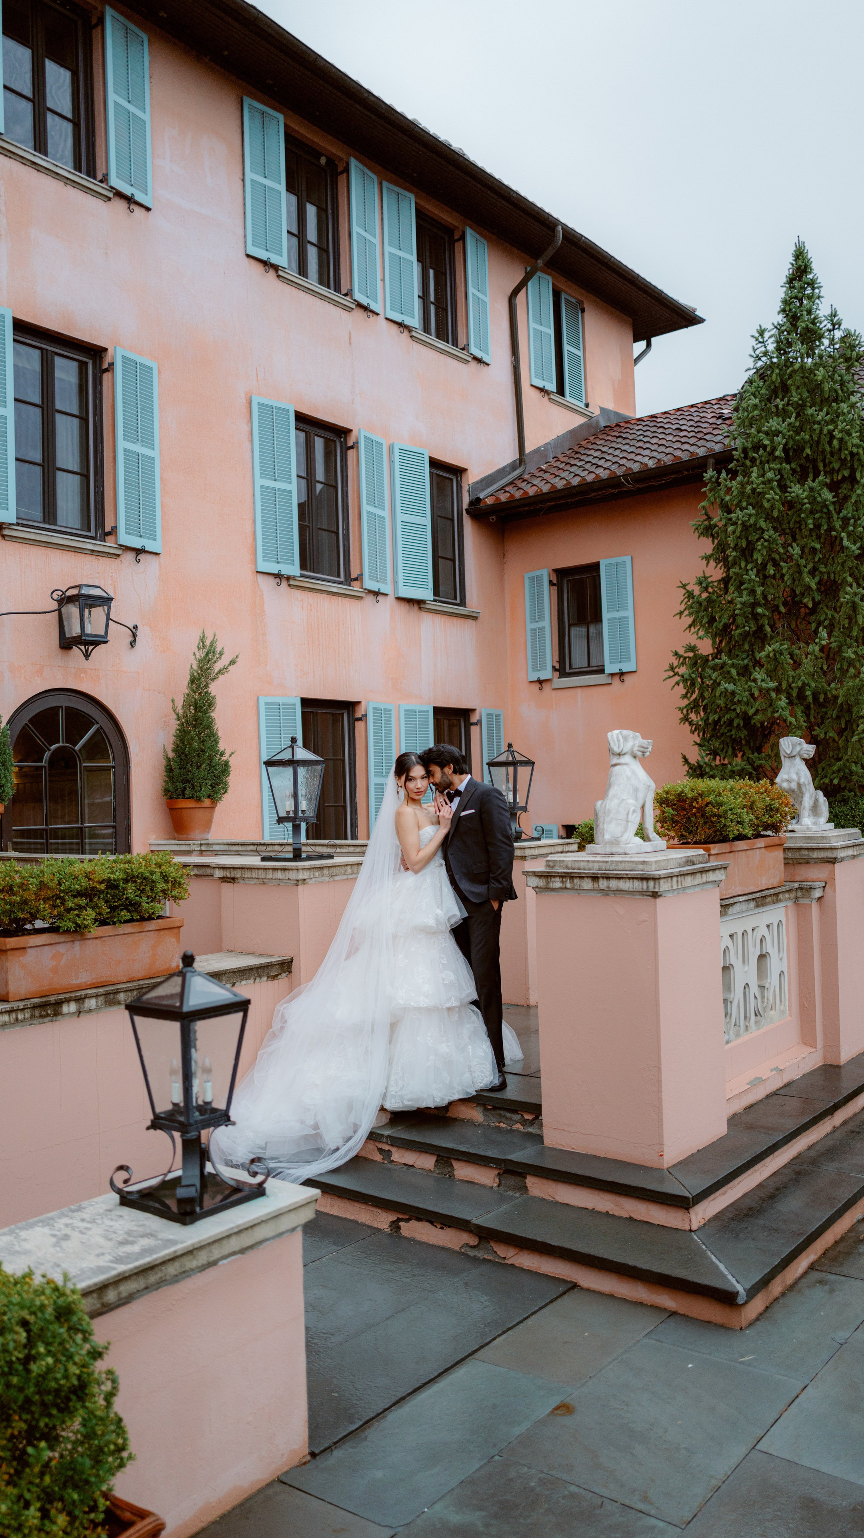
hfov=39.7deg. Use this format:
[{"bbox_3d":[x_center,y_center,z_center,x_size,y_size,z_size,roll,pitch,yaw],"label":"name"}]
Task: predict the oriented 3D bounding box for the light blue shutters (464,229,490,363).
[{"bbox_3d":[0.565,-5.741,14.549,0.045,1.524,0.467,-2,-1,31],"label":"light blue shutters"}]

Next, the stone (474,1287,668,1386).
[{"bbox_3d":[0.529,2.065,4.317,0.425,0.040,0.690,-2,-1,38],"label":"stone"}]

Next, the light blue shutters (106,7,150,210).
[{"bbox_3d":[-2.769,-6.039,10.951,0.050,1.630,0.520,-2,-1,31],"label":"light blue shutters"}]

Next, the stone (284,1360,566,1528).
[{"bbox_3d":[0.033,2.071,3.693,0.415,0.040,0.915,-2,-1,38],"label":"stone"}]

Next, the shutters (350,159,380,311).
[{"bbox_3d":[-0.746,-6.018,13.527,0.050,1.610,0.525,-2,-1,32],"label":"shutters"}]

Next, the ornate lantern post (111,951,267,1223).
[{"bbox_3d":[-0.708,0.892,3.499,0.330,0.720,0.330,-2,-1,37],"label":"ornate lantern post"}]

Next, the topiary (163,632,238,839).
[{"bbox_3d":[-2.079,-0.302,10.750,0.600,1.870,0.620,-2,-1,0],"label":"topiary"}]

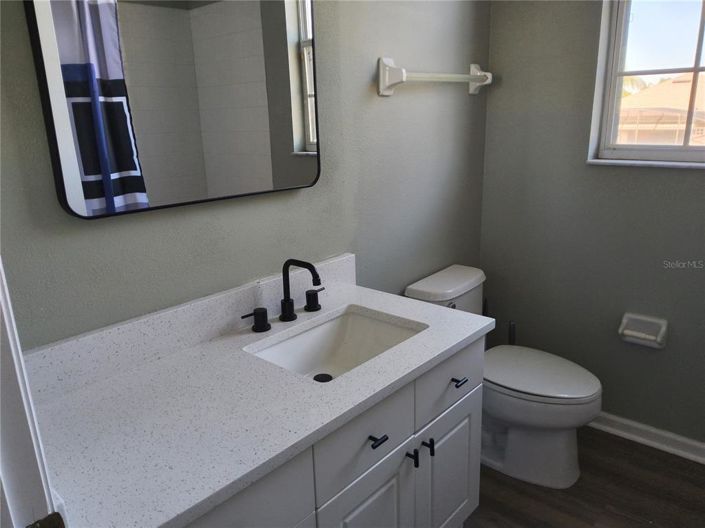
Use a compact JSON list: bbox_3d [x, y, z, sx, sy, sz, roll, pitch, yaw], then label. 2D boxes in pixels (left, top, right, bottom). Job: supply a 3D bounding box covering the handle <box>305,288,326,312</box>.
[{"bbox_3d":[-0.114,0.107,1.590,0.052,0.061,0.082,12,20,41],"label":"handle"}]

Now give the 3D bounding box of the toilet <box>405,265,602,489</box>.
[{"bbox_3d":[0.623,0.449,2.050,0.707,0.720,0.410,12,20,41],"label":"toilet"}]

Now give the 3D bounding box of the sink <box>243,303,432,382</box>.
[{"bbox_3d":[-0.034,0.271,1.390,0.303,0.155,0.429,12,20,41],"label":"sink"}]

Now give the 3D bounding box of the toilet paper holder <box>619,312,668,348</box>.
[{"bbox_3d":[1.171,0.280,2.064,0.163,0.123,0.065,12,20,41],"label":"toilet paper holder"}]

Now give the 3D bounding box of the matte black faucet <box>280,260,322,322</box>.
[{"bbox_3d":[-0.150,0.082,1.458,0.169,0.180,0.052,12,20,41],"label":"matte black faucet"}]

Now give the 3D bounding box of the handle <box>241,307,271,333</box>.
[{"bbox_3d":[-0.270,0.157,1.422,0.052,0.061,0.086,12,20,41],"label":"handle"}]

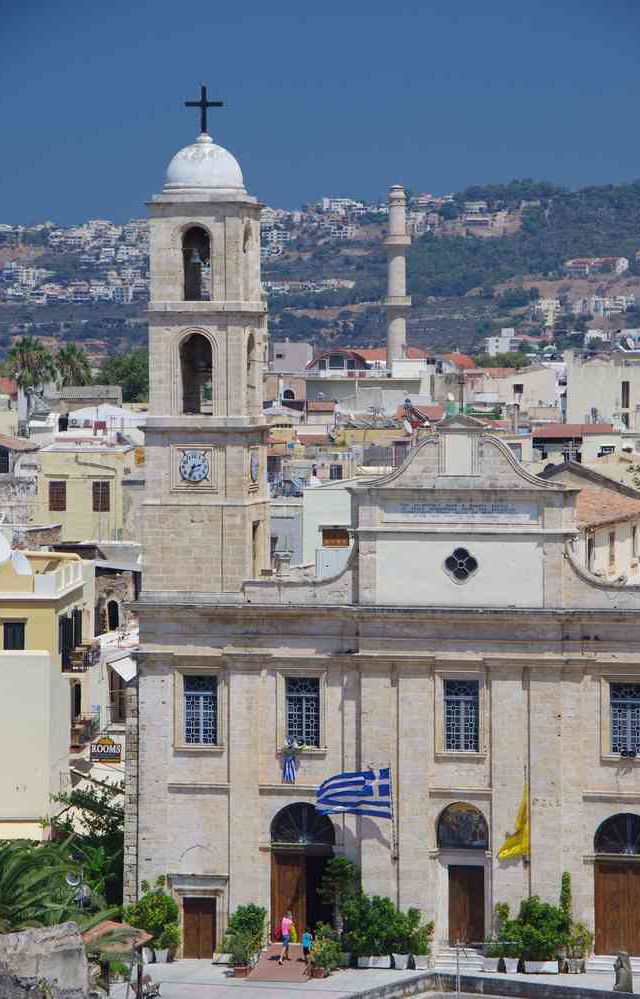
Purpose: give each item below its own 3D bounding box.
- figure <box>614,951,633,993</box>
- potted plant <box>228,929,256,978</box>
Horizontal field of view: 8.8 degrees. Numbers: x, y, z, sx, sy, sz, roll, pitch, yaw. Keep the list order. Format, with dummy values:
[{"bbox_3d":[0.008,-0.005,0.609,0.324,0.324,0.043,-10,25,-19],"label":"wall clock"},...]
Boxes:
[{"bbox_3d":[9.098,14.150,124.774,0.600,1.265,0.550,-1,2,-24],"label":"figure"},{"bbox_3d":[-2.500,14.469,132.665,0.752,1.463,0.800,0,3,10],"label":"potted plant"}]

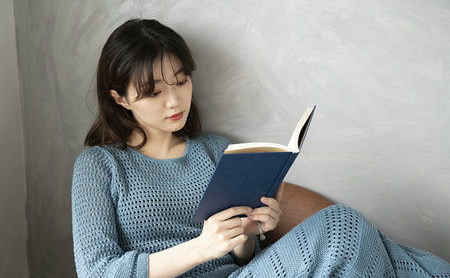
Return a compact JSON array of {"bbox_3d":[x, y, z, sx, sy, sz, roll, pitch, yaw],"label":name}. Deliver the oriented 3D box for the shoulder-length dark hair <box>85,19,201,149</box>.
[{"bbox_3d":[-0.164,-0.108,1.145,0.195,0.240,0.215,-20,23,-33],"label":"shoulder-length dark hair"}]

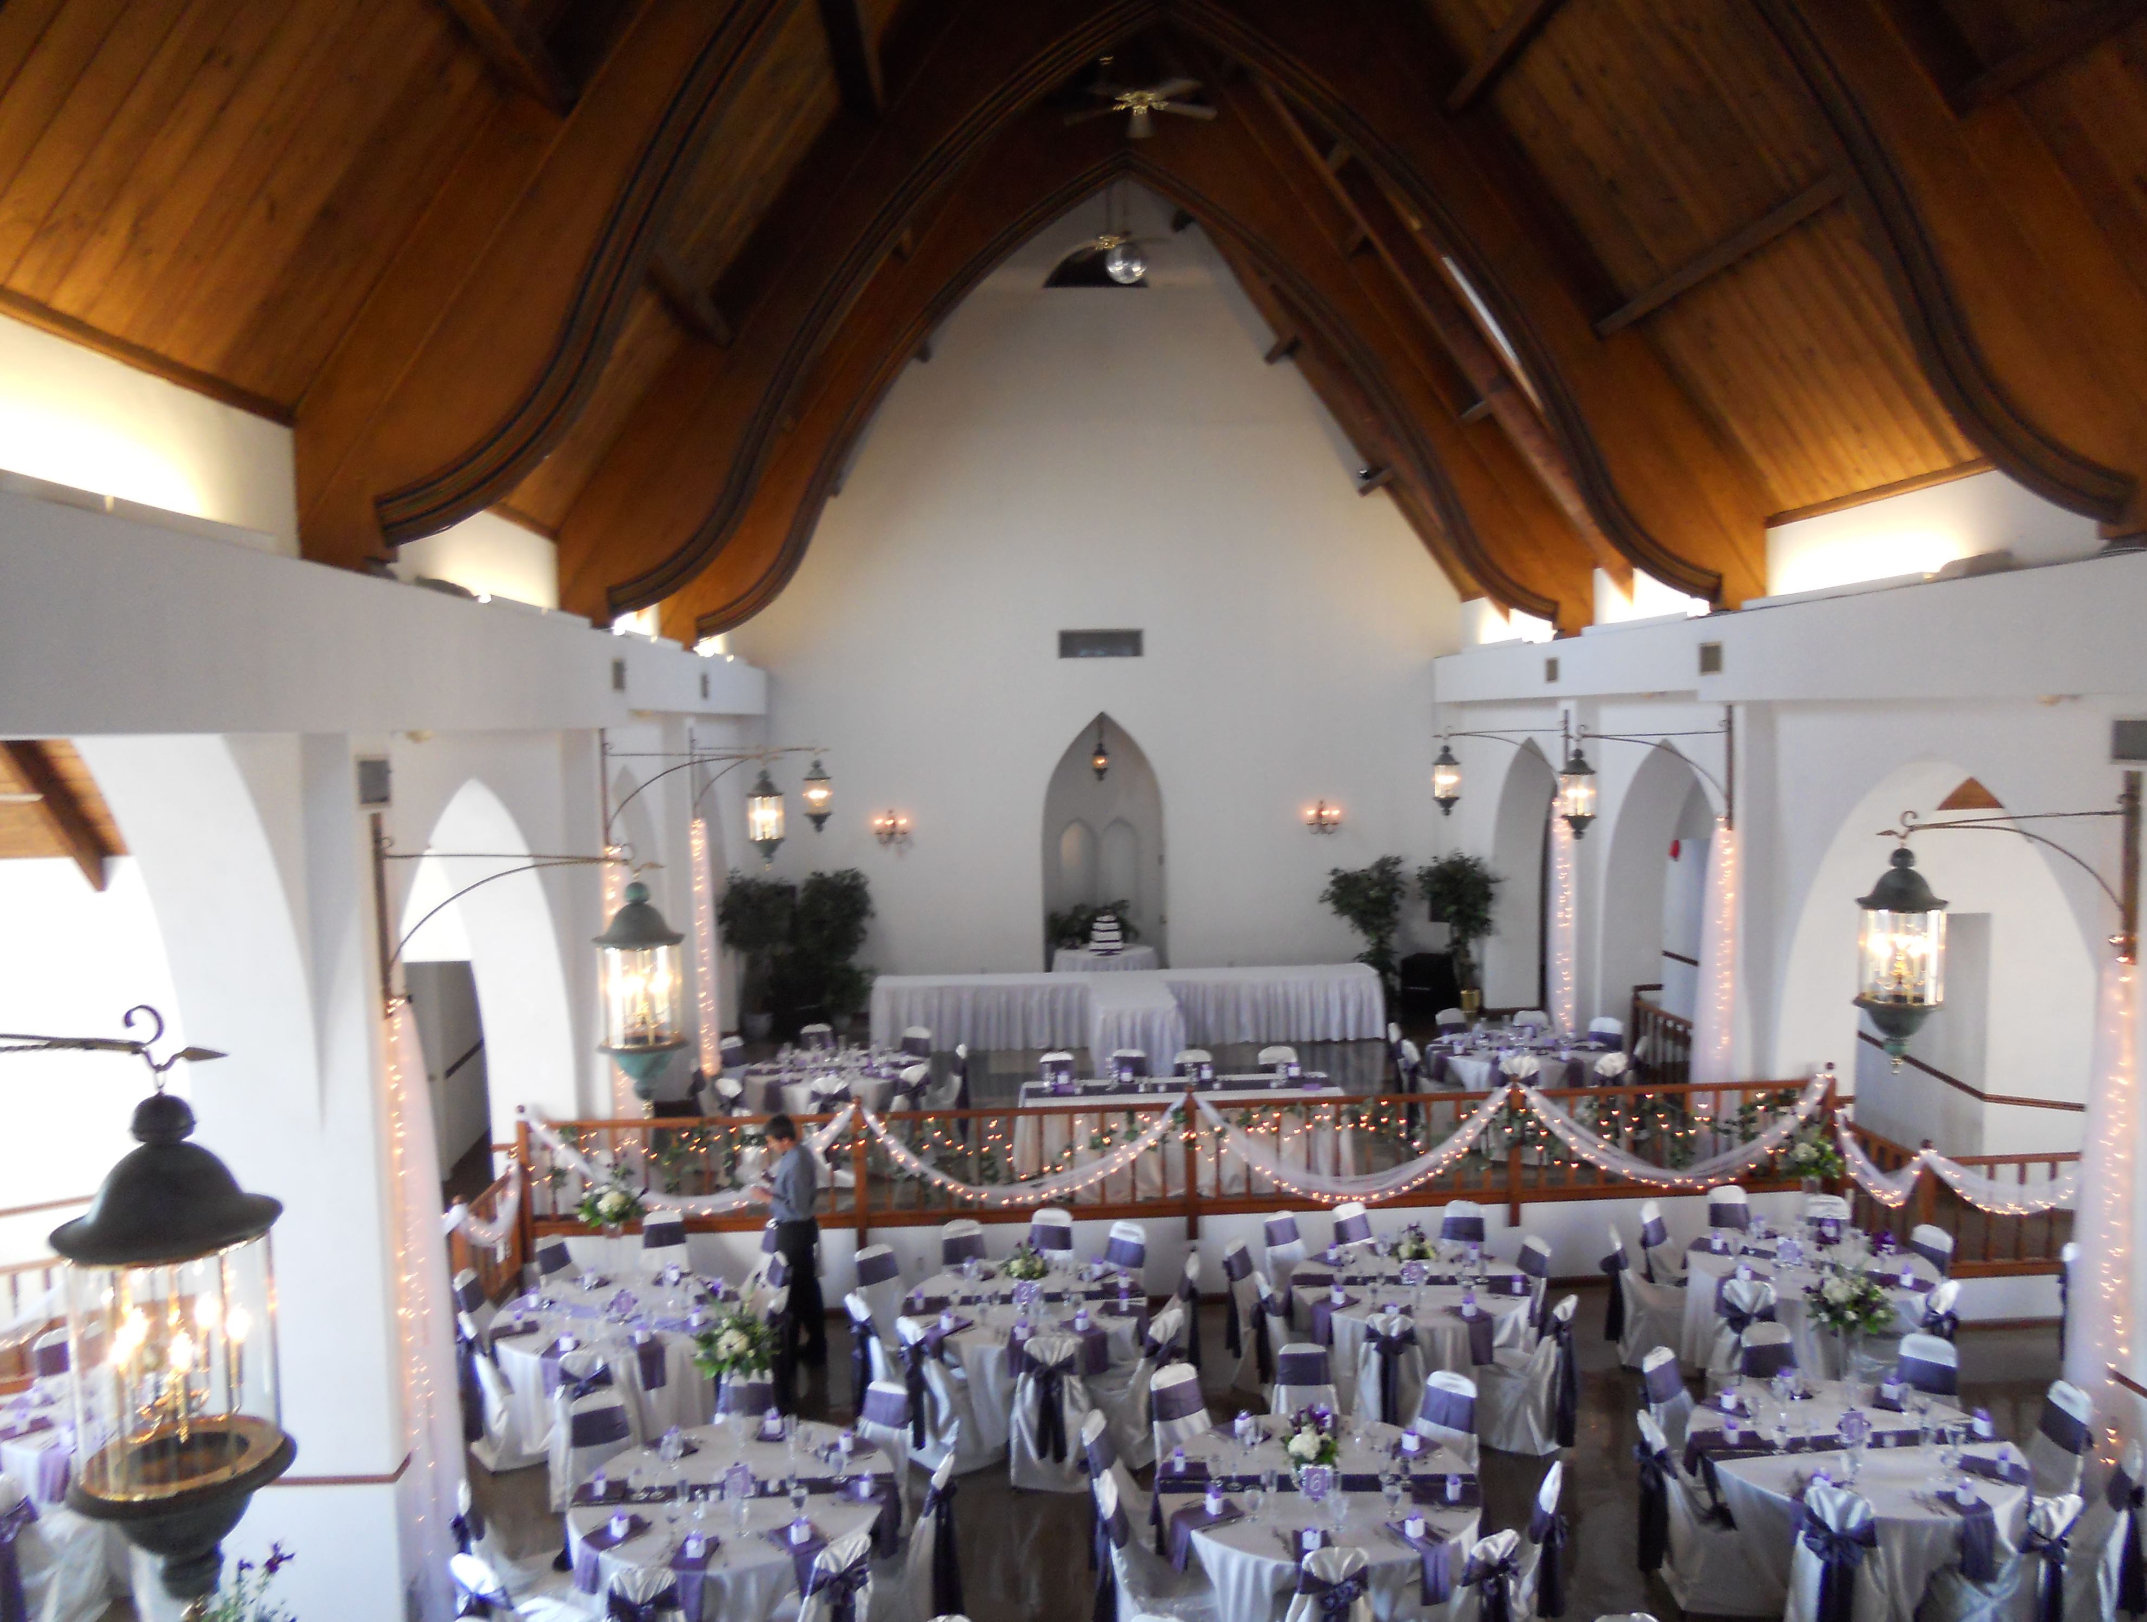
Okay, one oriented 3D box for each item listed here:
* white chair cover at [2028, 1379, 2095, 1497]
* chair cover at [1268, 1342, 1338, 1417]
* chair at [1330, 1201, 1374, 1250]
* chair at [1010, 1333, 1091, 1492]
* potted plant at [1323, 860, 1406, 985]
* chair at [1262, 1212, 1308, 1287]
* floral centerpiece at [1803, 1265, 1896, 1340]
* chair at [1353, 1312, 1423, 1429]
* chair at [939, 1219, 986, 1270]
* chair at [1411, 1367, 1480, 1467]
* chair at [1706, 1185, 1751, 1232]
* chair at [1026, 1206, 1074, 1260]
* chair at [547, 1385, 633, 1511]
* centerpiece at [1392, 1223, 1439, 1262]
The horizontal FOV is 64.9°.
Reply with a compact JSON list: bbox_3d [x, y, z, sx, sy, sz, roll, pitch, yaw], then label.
[{"bbox_3d":[4.806,3.387,8.486,0.540,0.930,0.440,-2,4,-11],"label":"white chair cover"},{"bbox_3d":[1.338,3.584,9.650,0.460,0.930,0.540,-1,3,5],"label":"chair cover"},{"bbox_3d":[2.156,3.399,12.408,0.460,0.930,0.540,-3,4,-20],"label":"chair"},{"bbox_3d":[-0.157,3.577,10.315,0.460,0.930,0.540,-2,3,-8],"label":"chair"},{"bbox_3d":[3.339,1.481,19.377,0.980,1.903,0.950,-2,4,-3],"label":"potted plant"},{"bbox_3d":[1.568,3.250,11.402,0.440,0.930,0.540,-4,5,-32],"label":"chair"},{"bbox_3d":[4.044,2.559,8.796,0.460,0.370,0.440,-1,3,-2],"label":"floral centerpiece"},{"bbox_3d":[1.894,3.350,9.981,0.440,0.930,0.540,0,5,14],"label":"chair"},{"bbox_3d":[-0.668,3.308,11.418,0.440,0.930,0.540,-3,5,-20],"label":"chair"},{"bbox_3d":[1.805,3.357,8.495,0.460,0.910,0.560,1,4,38],"label":"chair"},{"bbox_3d":[4.980,3.324,12.610,0.460,0.930,0.540,-1,3,-1],"label":"chair"},{"bbox_3d":[-0.179,3.451,12.418,0.460,0.930,0.540,-1,3,9],"label":"chair"},{"bbox_3d":[-2.366,3.558,8.745,0.440,0.930,0.540,-4,5,-32],"label":"chair"},{"bbox_3d":[2.307,2.935,11.401,0.310,0.290,0.300,-1,3,-2],"label":"centerpiece"}]

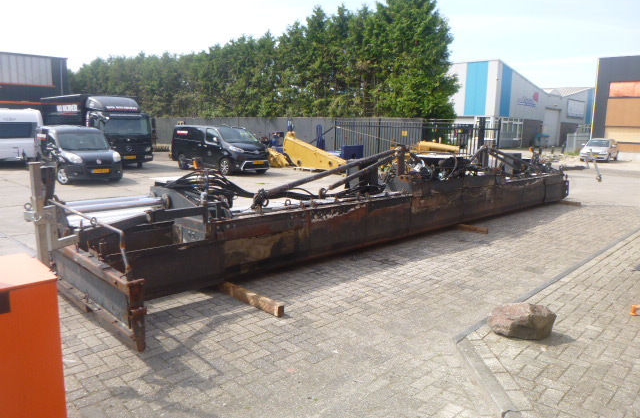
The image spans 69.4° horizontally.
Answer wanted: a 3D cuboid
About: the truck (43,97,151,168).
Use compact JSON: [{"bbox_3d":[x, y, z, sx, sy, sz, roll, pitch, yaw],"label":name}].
[{"bbox_3d":[-11.500,-3.970,23.600,8.200,3.450,2.500,10,13,44],"label":"truck"}]

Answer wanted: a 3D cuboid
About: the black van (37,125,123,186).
[{"bbox_3d":[-7.950,-1.820,15.300,1.750,1.760,4.050,-8,13,-43],"label":"black van"}]

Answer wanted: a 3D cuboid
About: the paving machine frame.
[{"bbox_3d":[1.550,-0.362,7.971,10.900,1.420,2.930,-8,13,-44],"label":"paving machine frame"}]

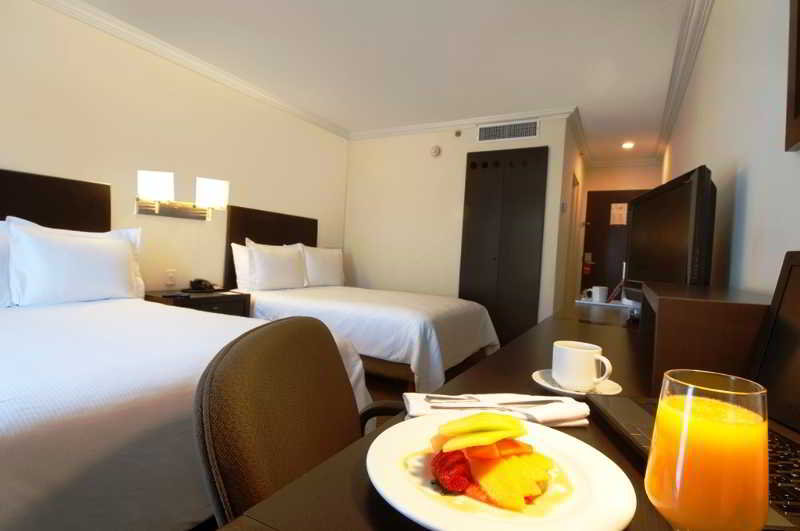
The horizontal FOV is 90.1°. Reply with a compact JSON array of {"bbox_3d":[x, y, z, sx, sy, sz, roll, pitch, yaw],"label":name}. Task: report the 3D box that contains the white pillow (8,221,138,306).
[{"bbox_3d":[-2.039,0.000,2.575,0.170,0.470,0.670,-13,-6,29],"label":"white pillow"}]

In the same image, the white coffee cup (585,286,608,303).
[{"bbox_3d":[1.045,0.155,2.120,0.112,0.079,0.081,3,2,6],"label":"white coffee cup"}]

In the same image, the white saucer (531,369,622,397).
[{"bbox_3d":[0.319,0.215,0.727,0.150,0.022,0.150,4,2,30],"label":"white saucer"}]

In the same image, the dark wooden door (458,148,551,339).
[{"bbox_3d":[1.084,-0.178,4.334,0.876,2.123,0.050,4,2,30],"label":"dark wooden door"}]

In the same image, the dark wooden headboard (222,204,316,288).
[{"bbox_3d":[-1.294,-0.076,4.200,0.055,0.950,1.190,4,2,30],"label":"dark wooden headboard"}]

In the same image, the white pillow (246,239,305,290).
[{"bbox_3d":[-1.195,0.002,3.888,0.180,0.470,0.690,-8,-4,30],"label":"white pillow"}]

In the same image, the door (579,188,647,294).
[{"bbox_3d":[3.152,-0.068,5.801,0.897,2.032,0.050,4,2,30],"label":"door"}]

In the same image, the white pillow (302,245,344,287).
[{"bbox_3d":[-0.873,0.019,4.513,0.180,0.460,0.680,-8,-4,30],"label":"white pillow"}]

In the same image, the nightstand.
[{"bbox_3d":[-1.663,0.508,3.190,0.490,0.580,0.680,4,2,30],"label":"nightstand"}]

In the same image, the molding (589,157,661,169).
[{"bbox_3d":[3.193,-1.482,5.705,0.945,0.080,0.090,4,2,30],"label":"molding"}]

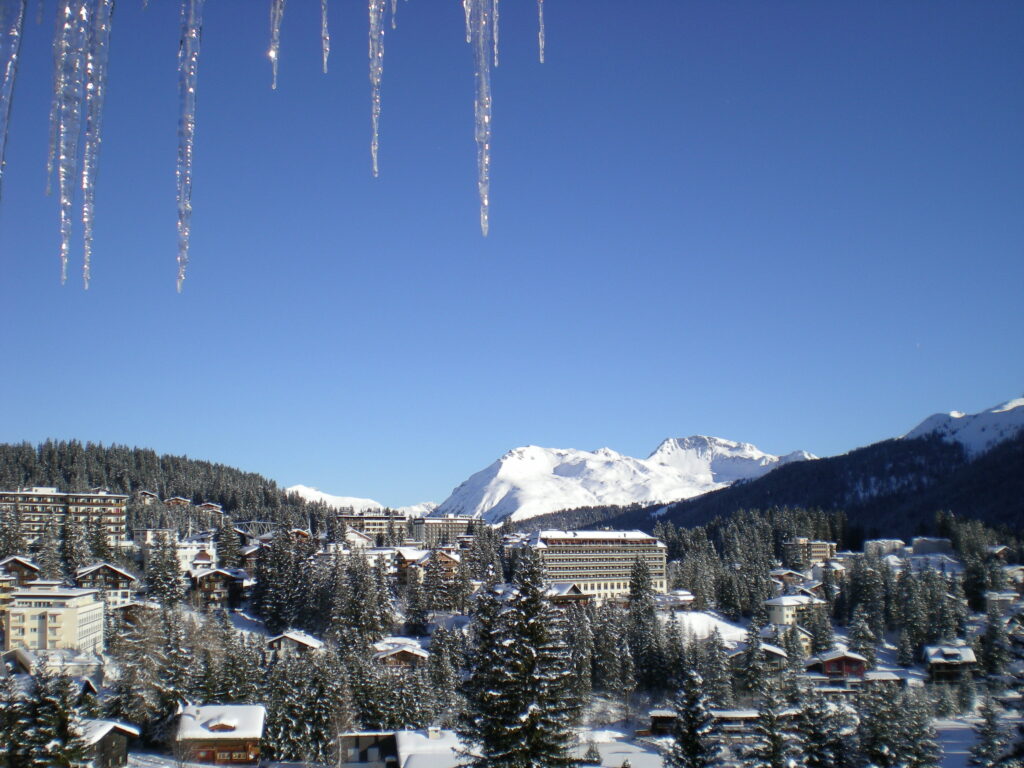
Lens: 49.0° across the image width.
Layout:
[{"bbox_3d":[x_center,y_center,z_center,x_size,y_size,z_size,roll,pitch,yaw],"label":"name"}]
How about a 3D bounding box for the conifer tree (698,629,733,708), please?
[{"bbox_3d":[47.430,66.260,262.000,7.600,18.400,7.600,-1,-8,0],"label":"conifer tree"}]

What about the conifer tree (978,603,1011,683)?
[{"bbox_3d":[124.910,67.130,291.000,7.880,19.730,7.880,-1,-9,0],"label":"conifer tree"}]

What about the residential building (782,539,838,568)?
[{"bbox_3d":[170.590,97.110,645.000,23.990,16.770,16.540,2,-9,-20],"label":"residential building"}]

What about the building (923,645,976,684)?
[{"bbox_3d":[114.140,73.000,293.000,11.500,9.500,9.500,-2,-8,7],"label":"building"}]

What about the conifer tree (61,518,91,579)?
[{"bbox_3d":[-131.250,49.430,338.000,8.560,17.850,8.560,-1,-9,0],"label":"conifer tree"}]

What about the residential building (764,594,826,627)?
[{"bbox_3d":[111.000,88.710,442.000,18.600,11.690,12.400,3,-9,-22],"label":"residential building"}]

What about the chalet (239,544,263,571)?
[{"bbox_3d":[-87.700,59.690,385.000,10.500,9.500,10.000,4,-9,-27],"label":"chalet"}]

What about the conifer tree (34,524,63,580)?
[{"bbox_3d":[-138.540,50.330,336.000,7.950,16.560,7.950,-1,-9,0],"label":"conifer tree"}]

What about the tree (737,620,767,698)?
[{"bbox_3d":[58.010,66.130,270.000,7.000,18.400,7.000,-1,-8,0],"label":"tree"}]

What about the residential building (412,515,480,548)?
[{"bbox_3d":[-46.700,103.350,780.000,46.000,21.500,15.000,4,-9,-30],"label":"residential building"}]

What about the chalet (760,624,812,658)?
[{"bbox_3d":[86.860,80.870,356.000,11.250,10.460,10.710,4,-10,-27],"label":"chalet"}]

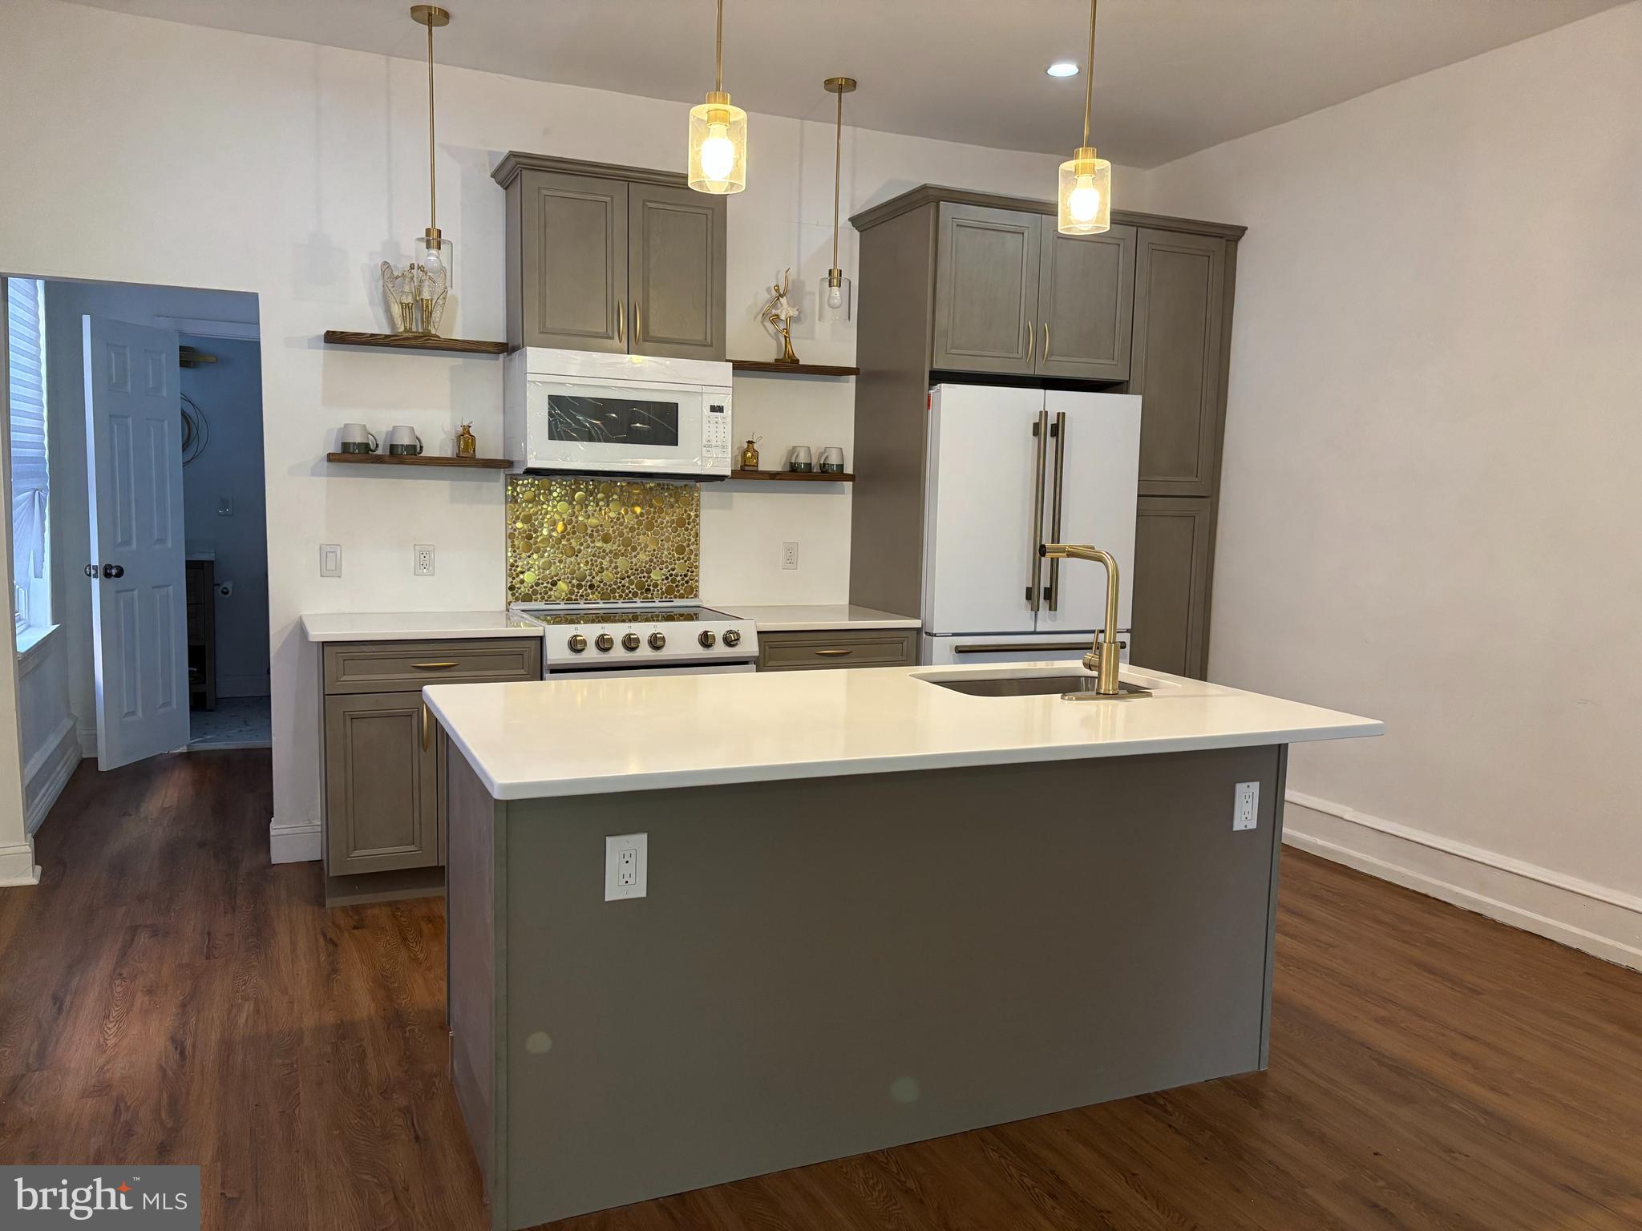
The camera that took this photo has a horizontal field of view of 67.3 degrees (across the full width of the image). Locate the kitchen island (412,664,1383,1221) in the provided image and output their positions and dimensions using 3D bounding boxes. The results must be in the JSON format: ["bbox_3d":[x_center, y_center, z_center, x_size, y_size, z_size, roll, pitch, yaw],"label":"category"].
[{"bbox_3d":[0.142,0.658,2.898,1.940,0.911,1.071,-1,6,-24],"label":"kitchen island"}]

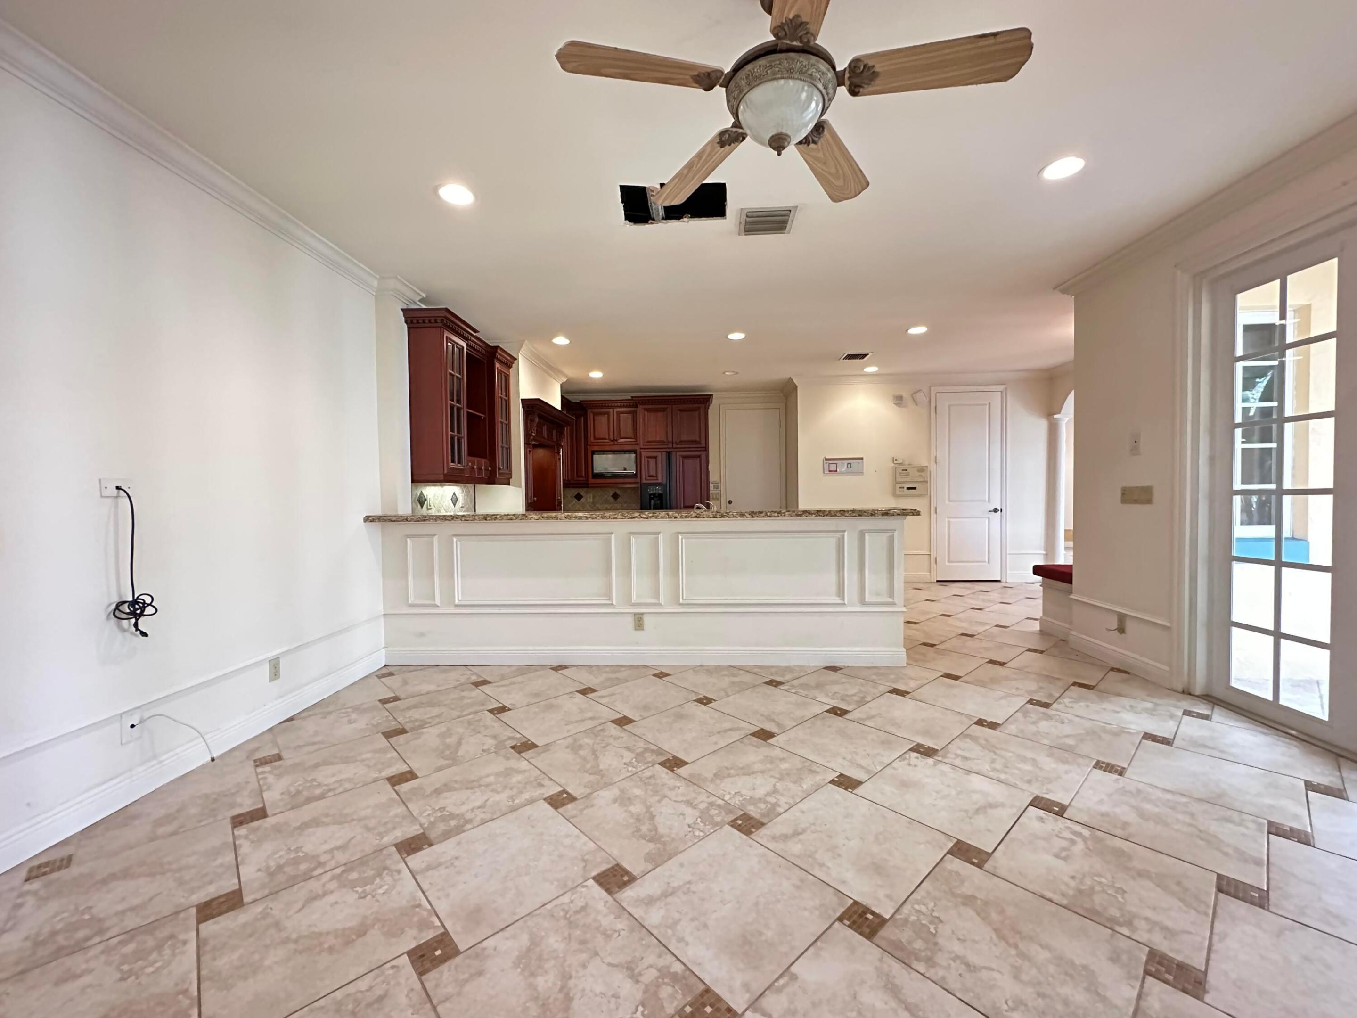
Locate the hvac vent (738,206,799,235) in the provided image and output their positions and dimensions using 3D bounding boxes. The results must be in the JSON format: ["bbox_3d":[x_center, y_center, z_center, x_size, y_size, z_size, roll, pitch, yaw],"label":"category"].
[{"bbox_3d":[0.496,-1.605,3.070,0.298,0.020,0.307,-1,2,3],"label":"hvac vent"}]

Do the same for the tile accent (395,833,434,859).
[{"bbox_3d":[-0.916,1.175,1.908,0.102,0.010,0.102,-3,3,-44],"label":"tile accent"}]

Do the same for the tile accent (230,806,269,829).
[{"bbox_3d":[-1.617,1.169,2.072,0.102,0.010,0.102,1,2,45],"label":"tile accent"}]

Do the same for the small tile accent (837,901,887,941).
[{"bbox_3d":[0.516,1.156,1.538,0.102,0.010,0.102,1,2,45],"label":"small tile accent"}]

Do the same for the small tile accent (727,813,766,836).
[{"bbox_3d":[0.250,1.159,2.005,0.102,0.010,0.102,-3,3,-44],"label":"small tile accent"}]

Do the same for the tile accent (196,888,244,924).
[{"bbox_3d":[-1.354,1.178,1.625,0.102,0.010,0.102,1,2,45],"label":"tile accent"}]

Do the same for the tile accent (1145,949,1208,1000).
[{"bbox_3d":[1.248,1.169,1.378,0.102,0.010,0.102,-3,3,-44],"label":"tile accent"}]

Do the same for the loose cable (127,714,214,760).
[{"bbox_3d":[-2.150,1.006,2.346,0.050,0.315,0.343,-1,2,2],"label":"loose cable"}]

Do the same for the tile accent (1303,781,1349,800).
[{"bbox_3d":[2.555,1.113,2.161,0.102,0.010,0.102,1,2,45],"label":"tile accent"}]

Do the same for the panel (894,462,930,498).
[{"bbox_3d":[3.007,-0.361,7.098,0.407,0.424,0.090,-1,2,2],"label":"panel"}]

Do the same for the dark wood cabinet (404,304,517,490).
[{"bbox_3d":[-1.784,-0.837,4.698,0.334,1.243,1.494,-1,2,2],"label":"dark wood cabinet"}]

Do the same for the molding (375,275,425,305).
[{"bbox_3d":[-1.995,-1.527,3.889,0.228,0.087,0.390,-1,2,2],"label":"molding"}]

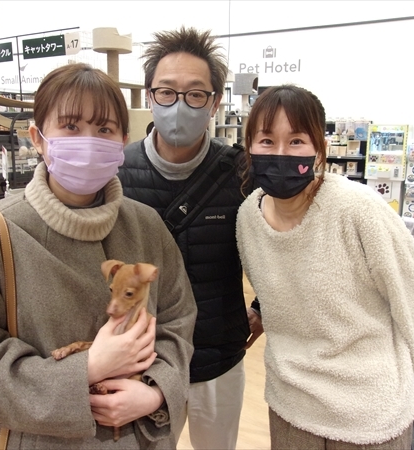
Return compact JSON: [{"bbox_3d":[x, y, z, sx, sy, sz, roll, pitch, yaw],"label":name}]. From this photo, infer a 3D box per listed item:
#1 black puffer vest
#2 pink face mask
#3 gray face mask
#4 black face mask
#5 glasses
[{"bbox_3d":[-0.049,0.086,1.240,0.420,0.630,0.270,-2,13,3],"label":"black puffer vest"},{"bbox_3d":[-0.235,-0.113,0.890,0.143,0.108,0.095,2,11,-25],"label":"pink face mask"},{"bbox_3d":[-0.058,-0.237,1.100,0.135,0.110,0.090,5,13,-4],"label":"gray face mask"},{"bbox_3d":[0.160,-0.102,0.985,0.137,0.097,0.085,4,16,11],"label":"black face mask"},{"bbox_3d":[-0.062,-0.303,1.123,0.143,0.048,0.142,5,13,-5],"label":"glasses"}]

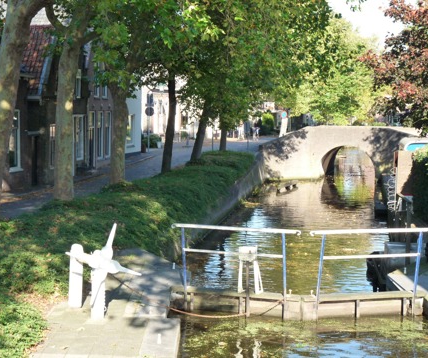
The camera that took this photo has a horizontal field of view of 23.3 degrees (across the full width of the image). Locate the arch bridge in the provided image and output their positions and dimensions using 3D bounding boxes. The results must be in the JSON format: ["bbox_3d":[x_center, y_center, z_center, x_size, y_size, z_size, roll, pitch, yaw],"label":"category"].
[{"bbox_3d":[6.788,-1.311,54.023,8.400,2.750,4.500,1,4,9],"label":"arch bridge"}]

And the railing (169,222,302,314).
[{"bbox_3d":[0.364,1.538,17.379,2.220,1.430,0.120,2,4,22],"label":"railing"}]

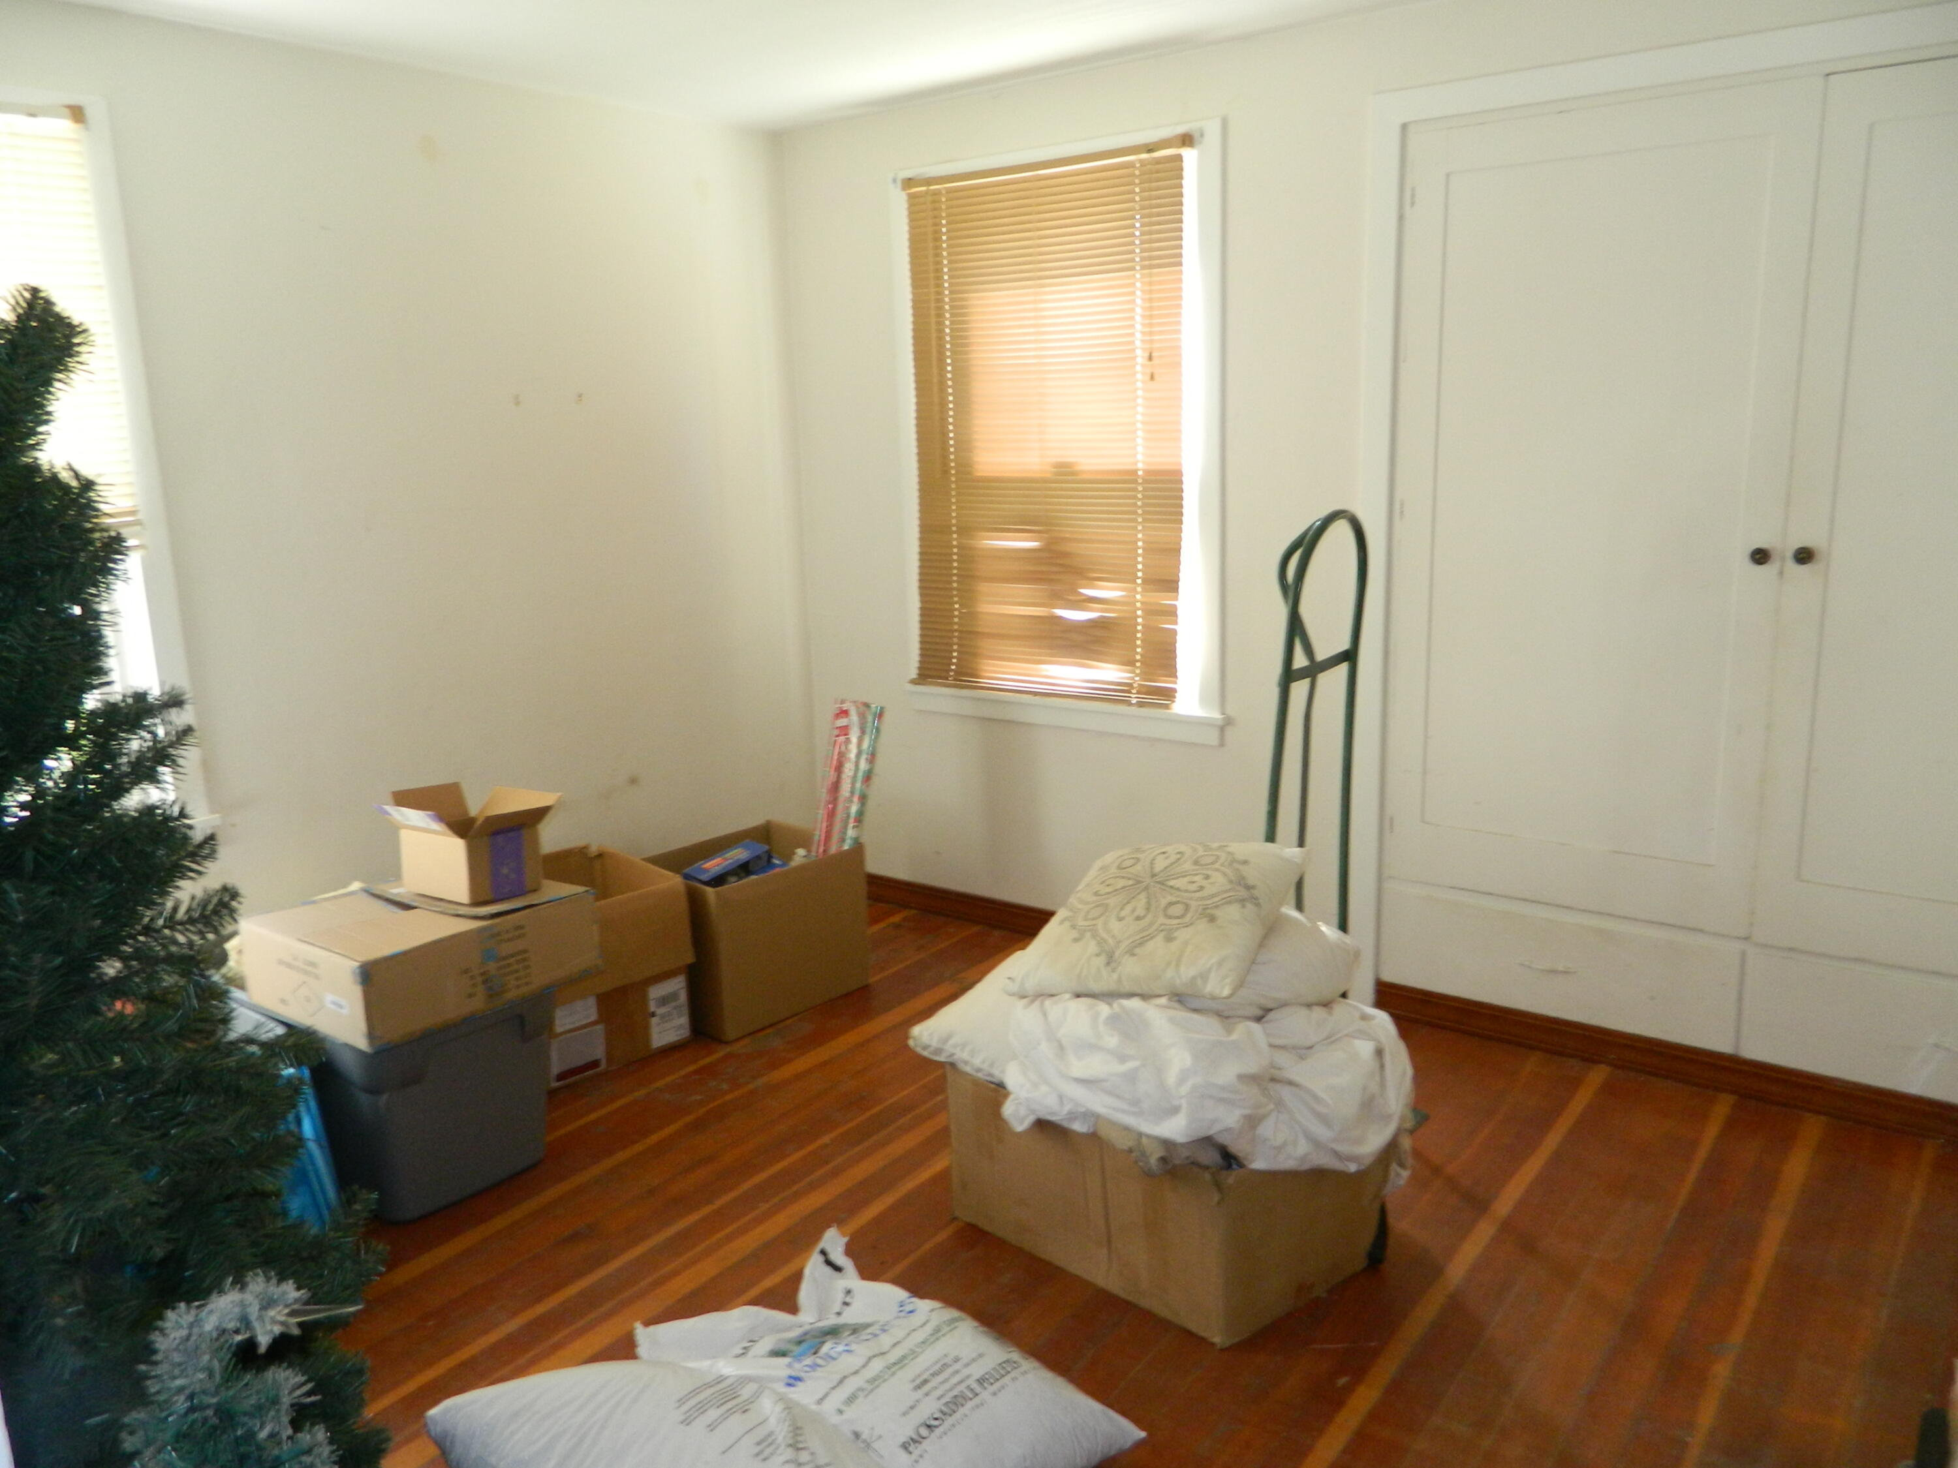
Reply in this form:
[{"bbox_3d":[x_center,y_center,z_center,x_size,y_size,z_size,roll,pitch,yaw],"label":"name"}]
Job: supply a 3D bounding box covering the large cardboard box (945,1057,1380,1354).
[{"bbox_3d":[0.316,0.758,2.532,0.619,0.307,0.367,10,17,44],"label":"large cardboard box"}]

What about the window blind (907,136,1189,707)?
[{"bbox_3d":[0.155,-0.795,3.790,0.894,1.407,0.045,8,15,37],"label":"window blind"}]

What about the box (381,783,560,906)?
[{"bbox_3d":[-1.002,0.218,2.812,0.305,0.189,0.268,8,15,37],"label":"box"}]

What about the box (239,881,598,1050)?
[{"bbox_3d":[-1.084,0.414,2.777,0.433,0.164,0.494,8,15,37],"label":"box"}]

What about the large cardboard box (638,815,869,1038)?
[{"bbox_3d":[-0.602,0.494,3.687,0.397,0.390,0.462,10,17,43],"label":"large cardboard box"}]

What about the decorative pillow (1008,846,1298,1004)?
[{"bbox_3d":[0.316,0.324,2.496,0.420,0.120,0.410,-3,28,33],"label":"decorative pillow"}]

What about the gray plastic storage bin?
[{"bbox_3d":[-1.191,0.682,2.877,0.605,0.403,0.403,8,15,37],"label":"gray plastic storage bin"}]

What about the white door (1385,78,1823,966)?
[{"bbox_3d":[1.285,-0.443,3.043,0.798,1.711,0.040,8,15,37],"label":"white door"}]

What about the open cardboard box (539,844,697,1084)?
[{"bbox_3d":[-0.975,0.561,3.367,0.400,0.419,0.432,10,17,44],"label":"open cardboard box"}]

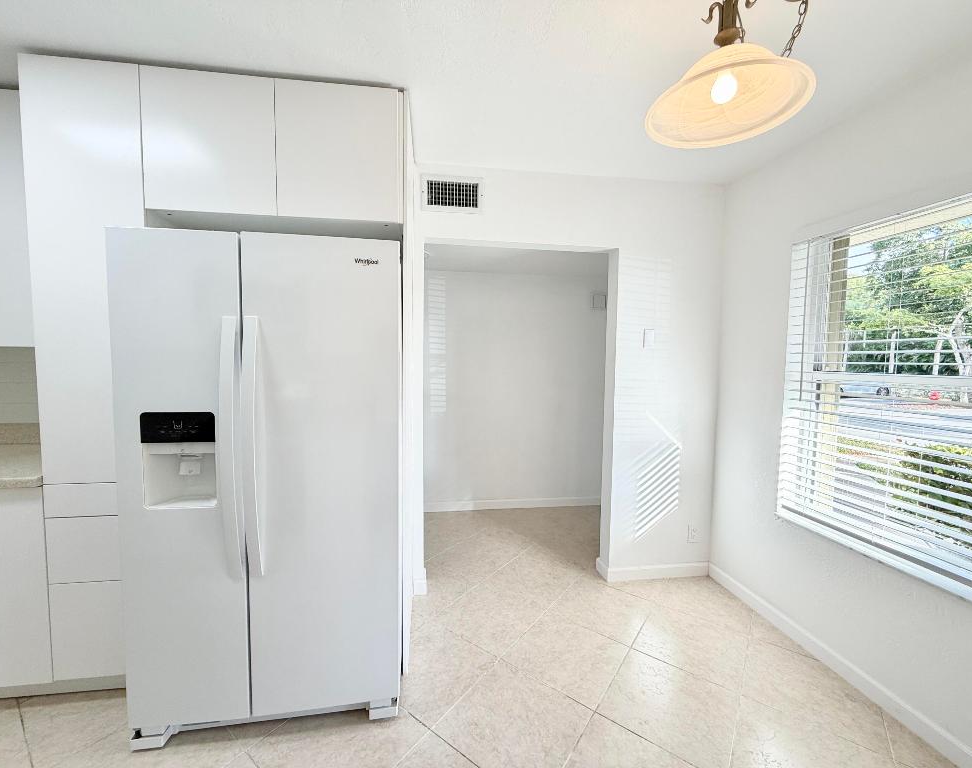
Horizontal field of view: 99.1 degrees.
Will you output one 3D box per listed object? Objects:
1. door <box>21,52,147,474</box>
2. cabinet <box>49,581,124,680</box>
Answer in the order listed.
[{"bbox_3d":[-1.448,-0.389,1.521,0.380,1.525,0.020,0,3,-8],"label":"door"},{"bbox_3d":[-1.489,0.924,1.873,0.377,0.379,0.584,0,3,-8],"label":"cabinet"}]

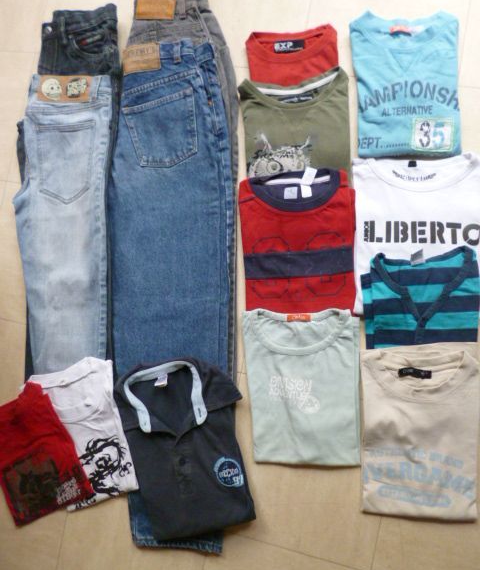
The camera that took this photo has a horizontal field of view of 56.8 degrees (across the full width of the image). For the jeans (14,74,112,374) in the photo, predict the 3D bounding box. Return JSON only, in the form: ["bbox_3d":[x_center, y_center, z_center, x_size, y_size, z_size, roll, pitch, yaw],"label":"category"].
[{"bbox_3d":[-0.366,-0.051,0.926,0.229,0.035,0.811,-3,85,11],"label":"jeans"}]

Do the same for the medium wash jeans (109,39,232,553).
[{"bbox_3d":[-0.136,-0.002,0.880,0.258,0.040,1.004,-3,85,11],"label":"medium wash jeans"}]

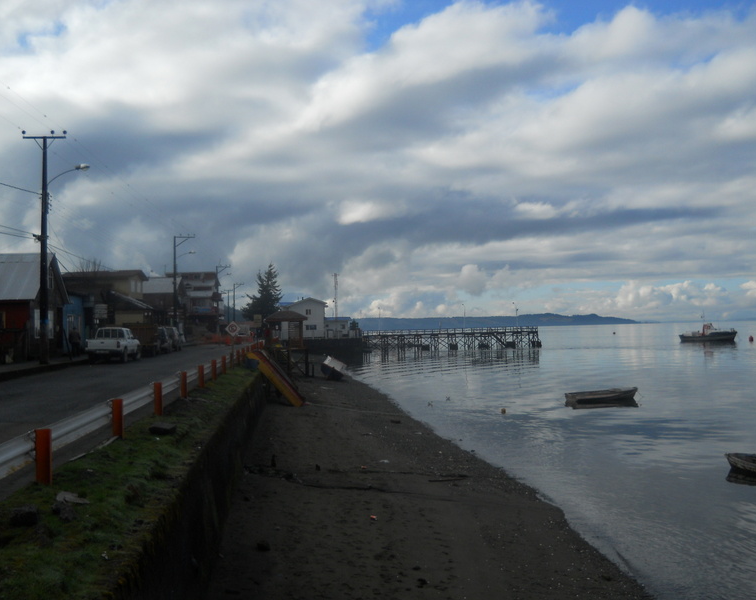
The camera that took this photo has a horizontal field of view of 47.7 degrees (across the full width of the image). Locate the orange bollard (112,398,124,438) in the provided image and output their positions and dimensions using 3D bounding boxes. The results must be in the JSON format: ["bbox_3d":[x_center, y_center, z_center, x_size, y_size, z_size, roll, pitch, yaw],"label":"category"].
[{"bbox_3d":[-3.581,1.632,11.800,0.150,0.540,0.130,-1,-2,-5],"label":"orange bollard"}]

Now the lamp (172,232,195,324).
[{"bbox_3d":[-16.910,-0.855,75.000,1.850,9.800,0.380,-1,-2,-5],"label":"lamp"}]

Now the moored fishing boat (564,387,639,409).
[{"bbox_3d":[13.652,5.765,52.000,4.300,0.750,1.450,-1,-2,-15],"label":"moored fishing boat"}]

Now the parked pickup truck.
[{"bbox_3d":[-13.274,2.246,43.068,1.720,1.660,4.850,-1,-2,-5],"label":"parked pickup truck"}]

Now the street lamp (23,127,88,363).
[{"bbox_3d":[-13.960,-2.382,37.200,2.700,10.300,0.400,-1,-2,-5],"label":"street lamp"}]

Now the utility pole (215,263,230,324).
[{"bbox_3d":[-19.836,0.322,110.000,1.850,9.800,0.380,-1,-2,-5],"label":"utility pole"}]

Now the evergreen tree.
[{"bbox_3d":[-20.261,0.088,150.000,7.000,13.300,7.000,-1,-2,-5],"label":"evergreen tree"}]

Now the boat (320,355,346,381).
[{"bbox_3d":[-3.986,6.175,78.000,2.000,1.650,5.800,31,-2,-4],"label":"boat"}]

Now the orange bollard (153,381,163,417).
[{"bbox_3d":[-4.006,1.802,15.600,0.150,0.620,0.130,-1,-2,-5],"label":"orange bollard"}]

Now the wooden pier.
[{"bbox_3d":[15.239,8.227,179.000,37.500,4.600,4.000,-2,-2,14],"label":"wooden pier"}]

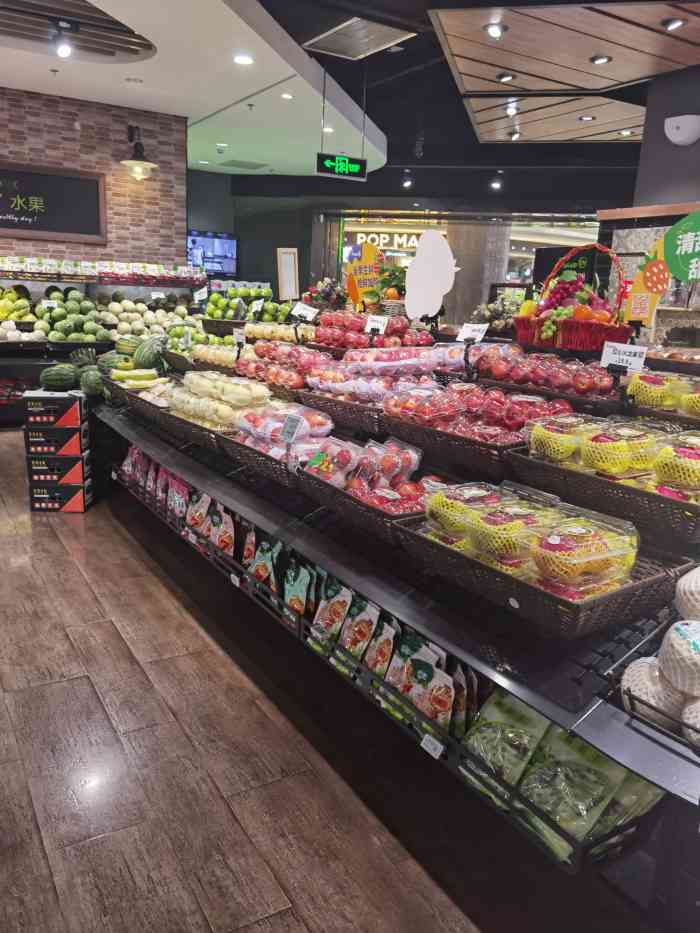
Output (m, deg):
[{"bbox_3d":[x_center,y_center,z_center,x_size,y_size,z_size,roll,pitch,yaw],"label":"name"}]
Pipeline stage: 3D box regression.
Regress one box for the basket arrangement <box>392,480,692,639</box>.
[{"bbox_3d":[0.435,0.171,1.774,0.365,0.154,0.636,-11,17,-29],"label":"basket arrangement"}]

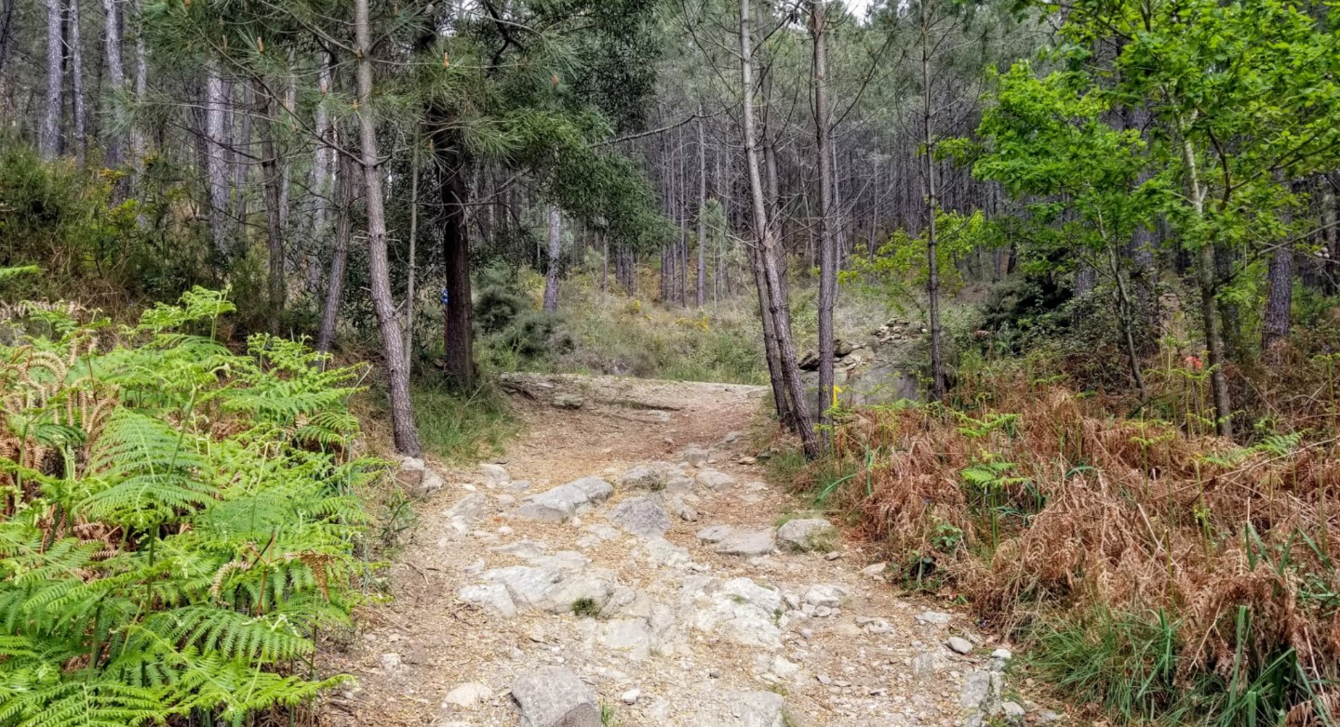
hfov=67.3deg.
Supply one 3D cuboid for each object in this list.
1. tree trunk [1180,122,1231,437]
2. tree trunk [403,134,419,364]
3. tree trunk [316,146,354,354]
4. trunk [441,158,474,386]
[{"bbox_3d":[4.138,-0.615,7.776,0.146,2.412,0.114,-7,1,28],"label":"tree trunk"},{"bbox_3d":[-2.561,-1.134,9.977,0.083,2.279,0.073,1,1,-14],"label":"tree trunk"},{"bbox_3d":[-3.660,-1.231,10.977,0.229,2.283,0.183,6,1,-18],"label":"tree trunk"},{"bbox_3d":[-2.486,-1.068,11.773,0.356,2.739,0.331,-2,1,-12],"label":"trunk"}]

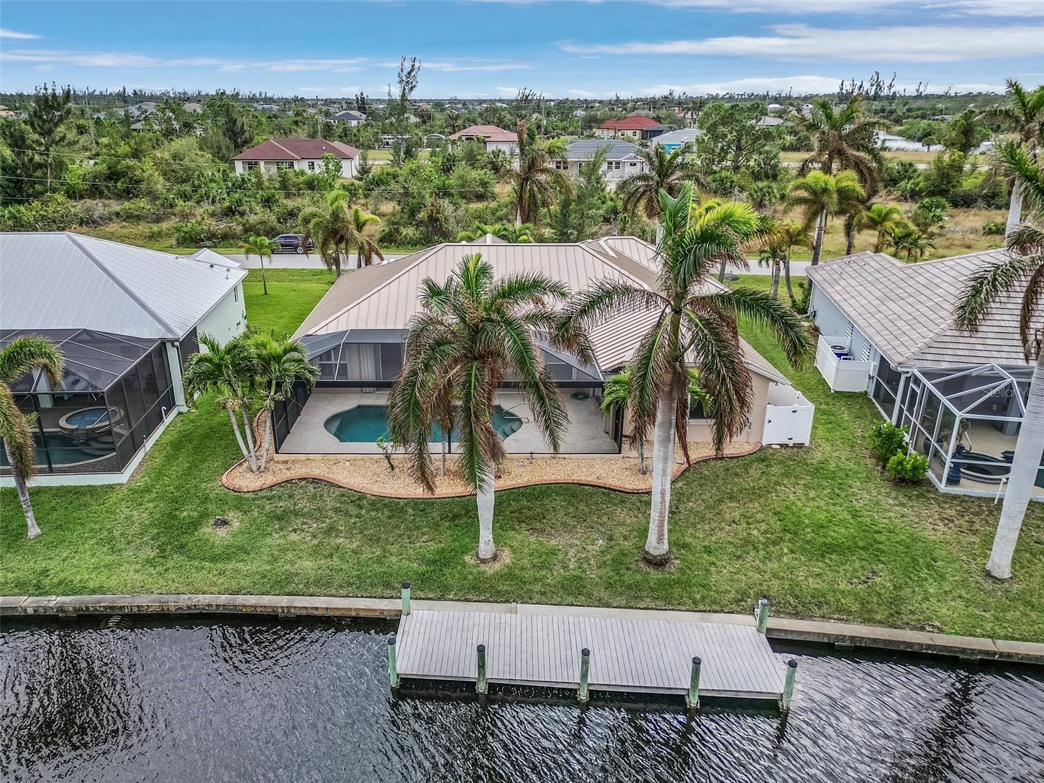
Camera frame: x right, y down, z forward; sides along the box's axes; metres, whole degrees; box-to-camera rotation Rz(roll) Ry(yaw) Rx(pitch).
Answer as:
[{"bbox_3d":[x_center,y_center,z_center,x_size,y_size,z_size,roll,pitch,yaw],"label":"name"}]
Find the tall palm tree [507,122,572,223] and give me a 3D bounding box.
[{"bbox_3d":[0.889,-12.831,50.918,4.700,11.400,4.700,0,22,0],"label":"tall palm tree"}]

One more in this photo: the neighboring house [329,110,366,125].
[{"bbox_3d":[-84.788,-131.509,349.184,18.500,6.500,16.000,0,22,0],"label":"neighboring house"}]

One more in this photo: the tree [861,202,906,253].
[{"bbox_3d":[25.728,-10.283,51.954,3.300,5.900,3.300,0,22,0],"label":"tree"}]

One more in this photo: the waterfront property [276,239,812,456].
[{"bbox_3d":[0.600,-4.731,39.514,22.800,6.100,24.300,-1,22,-1],"label":"waterfront property"}]

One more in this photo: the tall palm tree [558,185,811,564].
[{"bbox_3d":[4.658,0.114,20.761,7.000,11.500,7.000,0,22,0],"label":"tall palm tree"}]

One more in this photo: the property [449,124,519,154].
[{"bbox_3d":[-9.567,-62.181,178.745,18.500,6.500,16.000,0,22,0],"label":"property"}]

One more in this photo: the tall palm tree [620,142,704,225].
[{"bbox_3d":[9.315,-11.806,50.256,5.500,10.000,5.500,0,22,0],"label":"tall palm tree"}]

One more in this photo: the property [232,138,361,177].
[{"bbox_3d":[-44.500,-46.959,143.896,22.500,6.000,17.000,-2,22,-4],"label":"property"}]

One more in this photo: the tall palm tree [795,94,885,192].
[{"bbox_3d":[21.032,-13.149,49.709,6.000,12.900,6.000,0,22,0],"label":"tall palm tree"}]

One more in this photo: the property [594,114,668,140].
[{"bbox_3d":[36.502,-88.978,244.493,24.000,6.600,17.000,0,22,0],"label":"property"}]

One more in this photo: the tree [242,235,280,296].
[{"bbox_3d":[-19.008,-9.116,52.735,2.750,4.300,2.750,0,22,0],"label":"tree"}]

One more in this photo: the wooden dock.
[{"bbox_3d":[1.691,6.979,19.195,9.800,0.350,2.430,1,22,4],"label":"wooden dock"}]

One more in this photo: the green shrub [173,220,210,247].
[{"bbox_3d":[-31.073,-14.992,68.176,3.200,2.400,2.800,0,22,0],"label":"green shrub"}]

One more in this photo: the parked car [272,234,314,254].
[{"bbox_3d":[-22.100,-14.002,68.235,4.750,1.720,1.900,1,22,3],"label":"parked car"}]

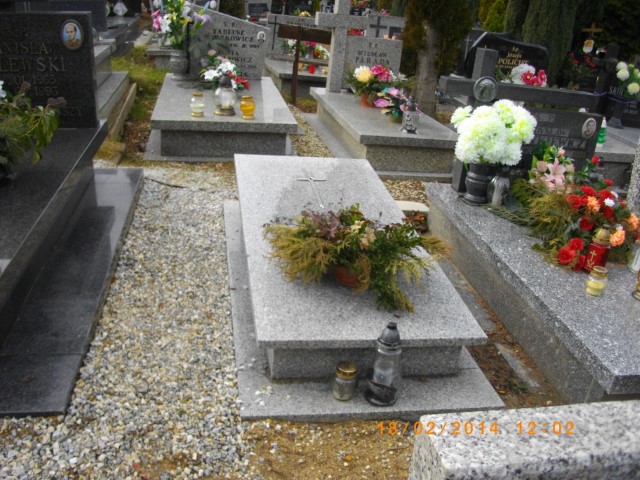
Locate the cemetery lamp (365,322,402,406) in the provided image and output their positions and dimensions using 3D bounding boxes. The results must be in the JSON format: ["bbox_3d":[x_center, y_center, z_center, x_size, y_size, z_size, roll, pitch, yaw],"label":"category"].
[{"bbox_3d":[0.229,0.420,2.030,0.118,0.302,0.118,1,24,-11],"label":"cemetery lamp"}]

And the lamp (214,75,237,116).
[{"bbox_3d":[-0.760,-1.171,4.771,0.172,0.300,0.172,0,24,-11],"label":"lamp"}]

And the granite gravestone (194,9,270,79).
[{"bbox_3d":[-0.981,-2.077,6.215,0.840,0.710,0.100,-1,24,-16],"label":"granite gravestone"}]

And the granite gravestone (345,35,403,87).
[{"bbox_3d":[0.546,-1.798,6.082,0.590,0.505,0.100,0,24,-11],"label":"granite gravestone"}]

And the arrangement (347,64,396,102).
[{"bbox_3d":[0.478,-1.407,5.442,0.440,0.355,0.360,0,24,-11],"label":"arrangement"}]

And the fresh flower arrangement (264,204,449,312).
[{"bbox_3d":[0.138,0.038,2.438,0.750,0.260,0.480,1,24,-11],"label":"fresh flower arrangement"}]

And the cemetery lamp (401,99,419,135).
[{"bbox_3d":[0.719,-0.990,4.708,0.138,0.260,0.138,0,24,-11],"label":"cemetery lamp"}]

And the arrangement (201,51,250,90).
[{"bbox_3d":[-0.915,-1.638,5.711,0.460,0.330,0.360,0,24,-11],"label":"arrangement"}]

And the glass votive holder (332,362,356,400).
[{"bbox_3d":[0.085,0.490,2.052,0.073,0.132,0.073,1,24,-11],"label":"glass votive holder"}]

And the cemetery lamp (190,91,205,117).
[{"bbox_3d":[-0.962,-1.076,4.662,0.107,0.186,0.107,0,24,-11],"label":"cemetery lamp"}]

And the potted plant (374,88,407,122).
[{"bbox_3d":[0.615,-1.138,4.978,0.310,0.285,0.280,0,24,-11],"label":"potted plant"}]

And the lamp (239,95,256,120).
[{"bbox_3d":[-0.550,-1.026,4.577,0.115,0.166,0.115,1,24,-11],"label":"lamp"}]

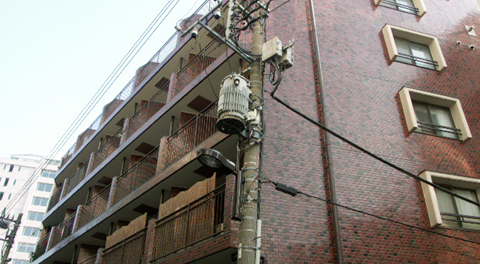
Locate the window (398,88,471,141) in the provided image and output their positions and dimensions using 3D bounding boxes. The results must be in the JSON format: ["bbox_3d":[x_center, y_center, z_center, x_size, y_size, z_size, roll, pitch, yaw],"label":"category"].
[{"bbox_3d":[5.704,-0.483,11.337,1.970,1.410,0.280,9,-34,-11],"label":"window"}]

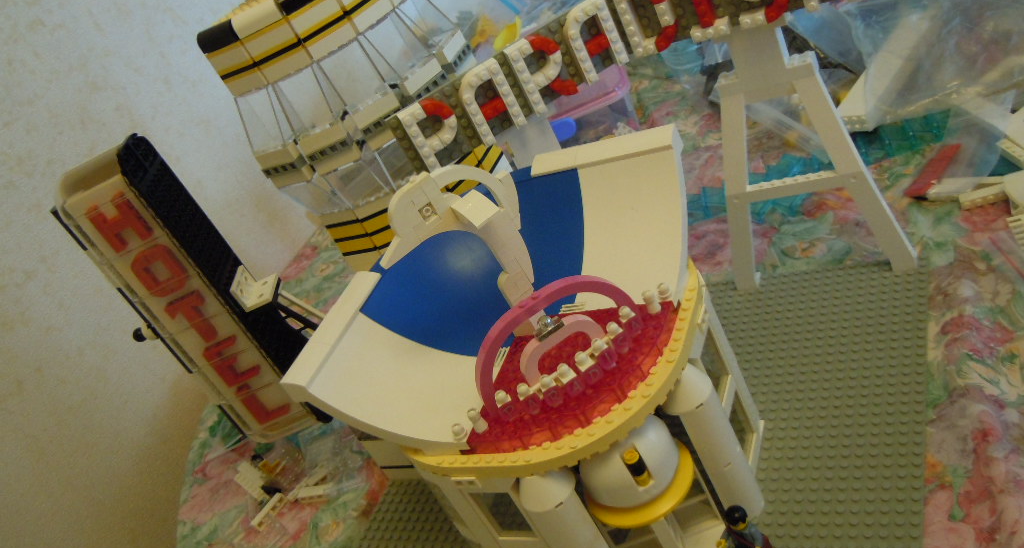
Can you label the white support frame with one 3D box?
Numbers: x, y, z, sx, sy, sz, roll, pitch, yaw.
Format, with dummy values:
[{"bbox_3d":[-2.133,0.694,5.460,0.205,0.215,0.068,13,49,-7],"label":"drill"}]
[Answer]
[{"bbox_3d":[0.187,-0.077,0.603,0.128,0.204,0.016,-9,36,32],"label":"white support frame"}]

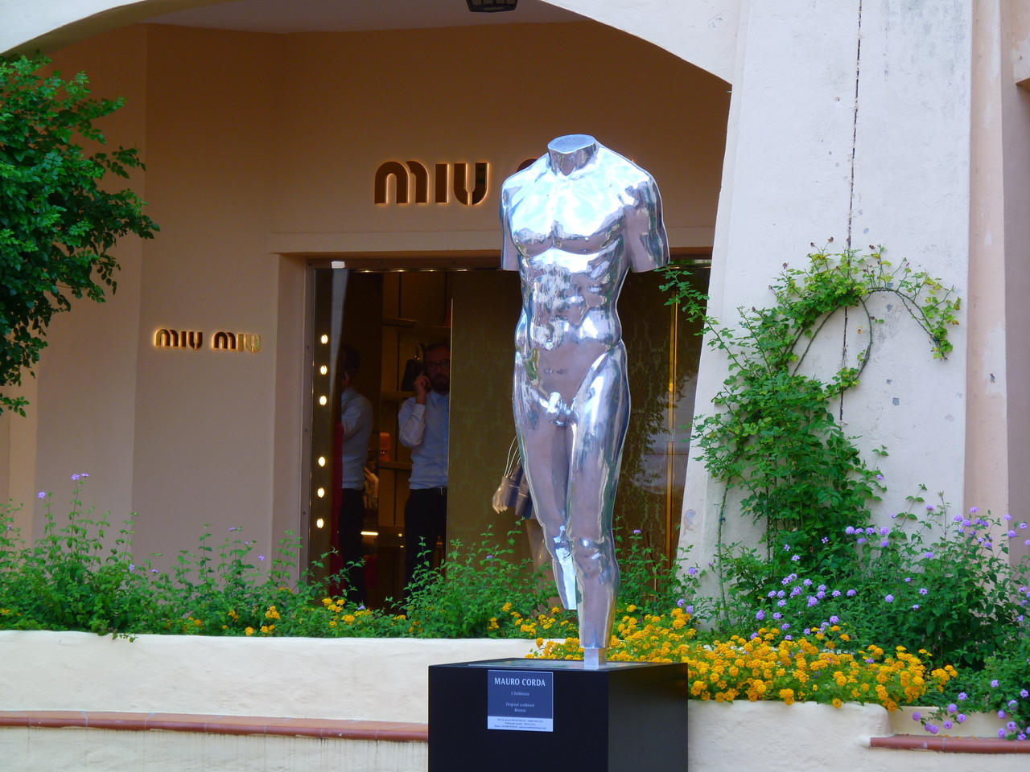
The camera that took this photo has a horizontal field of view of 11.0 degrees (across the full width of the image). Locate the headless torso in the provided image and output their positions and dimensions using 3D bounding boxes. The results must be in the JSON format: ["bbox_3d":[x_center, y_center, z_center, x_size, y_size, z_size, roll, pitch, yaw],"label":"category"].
[{"bbox_3d":[0.258,0.054,19.600,0.620,1.930,0.460,1,-2,24],"label":"headless torso"}]

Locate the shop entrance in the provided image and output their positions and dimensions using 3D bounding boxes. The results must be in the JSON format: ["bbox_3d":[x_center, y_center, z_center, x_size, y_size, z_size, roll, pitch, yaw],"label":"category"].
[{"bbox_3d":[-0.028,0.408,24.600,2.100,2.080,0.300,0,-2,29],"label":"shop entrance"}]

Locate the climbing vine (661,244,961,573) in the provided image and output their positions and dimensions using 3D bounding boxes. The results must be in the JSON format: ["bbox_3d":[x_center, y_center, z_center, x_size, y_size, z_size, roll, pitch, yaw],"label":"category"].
[{"bbox_3d":[1.198,0.148,21.700,1.220,1.500,0.420,1,-2,8],"label":"climbing vine"}]

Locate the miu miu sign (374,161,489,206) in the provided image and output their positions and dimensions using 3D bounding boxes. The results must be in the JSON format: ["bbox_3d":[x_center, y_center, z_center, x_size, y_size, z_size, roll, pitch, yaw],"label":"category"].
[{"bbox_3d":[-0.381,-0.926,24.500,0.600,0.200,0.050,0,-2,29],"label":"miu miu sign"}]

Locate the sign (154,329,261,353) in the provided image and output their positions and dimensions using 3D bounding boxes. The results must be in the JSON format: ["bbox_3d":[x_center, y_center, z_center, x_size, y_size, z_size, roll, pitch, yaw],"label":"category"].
[{"bbox_3d":[-1.427,-0.211,24.900,0.530,0.105,0.040,2,-2,-20],"label":"sign"}]

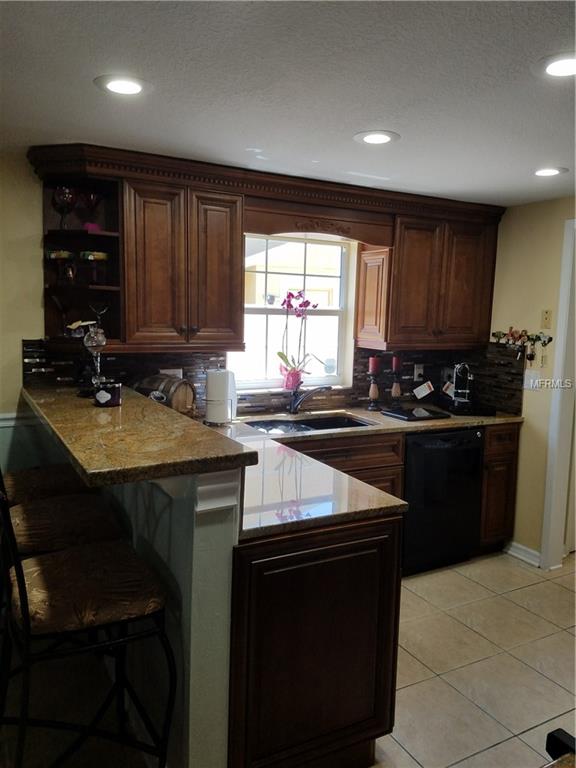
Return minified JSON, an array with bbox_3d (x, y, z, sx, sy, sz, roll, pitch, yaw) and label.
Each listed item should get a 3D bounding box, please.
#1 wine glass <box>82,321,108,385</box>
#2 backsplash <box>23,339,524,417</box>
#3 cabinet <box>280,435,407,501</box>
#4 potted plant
[{"bbox_3d":[-0.924,-0.120,2.767,0.106,0.320,0.106,-2,8,-28],"label":"wine glass"},{"bbox_3d":[0.088,-0.002,3.200,2.793,0.439,0.619,-2,8,-28],"label":"backsplash"},{"bbox_3d":[0.118,0.667,3.293,0.874,0.840,0.600,-2,8,-28],"label":"cabinet"},{"bbox_3d":[0.065,-0.273,3.538,0.230,0.600,0.180,-2,8,-28],"label":"potted plant"}]

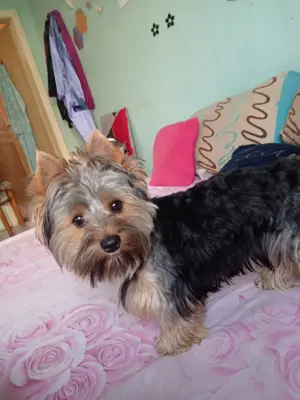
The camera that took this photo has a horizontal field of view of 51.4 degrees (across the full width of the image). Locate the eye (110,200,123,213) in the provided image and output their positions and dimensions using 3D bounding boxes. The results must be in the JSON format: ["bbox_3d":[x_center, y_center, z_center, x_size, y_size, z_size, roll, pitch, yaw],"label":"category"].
[{"bbox_3d":[-0.042,0.008,0.393,0.014,0.014,0.011,-23,11,-13],"label":"eye"}]

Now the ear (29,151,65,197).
[{"bbox_3d":[-0.140,-0.036,0.425,0.047,0.054,0.025,-20,10,-1],"label":"ear"}]

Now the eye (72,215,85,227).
[{"bbox_3d":[-0.089,0.025,0.388,0.014,0.014,0.011,-21,10,-6],"label":"eye"}]

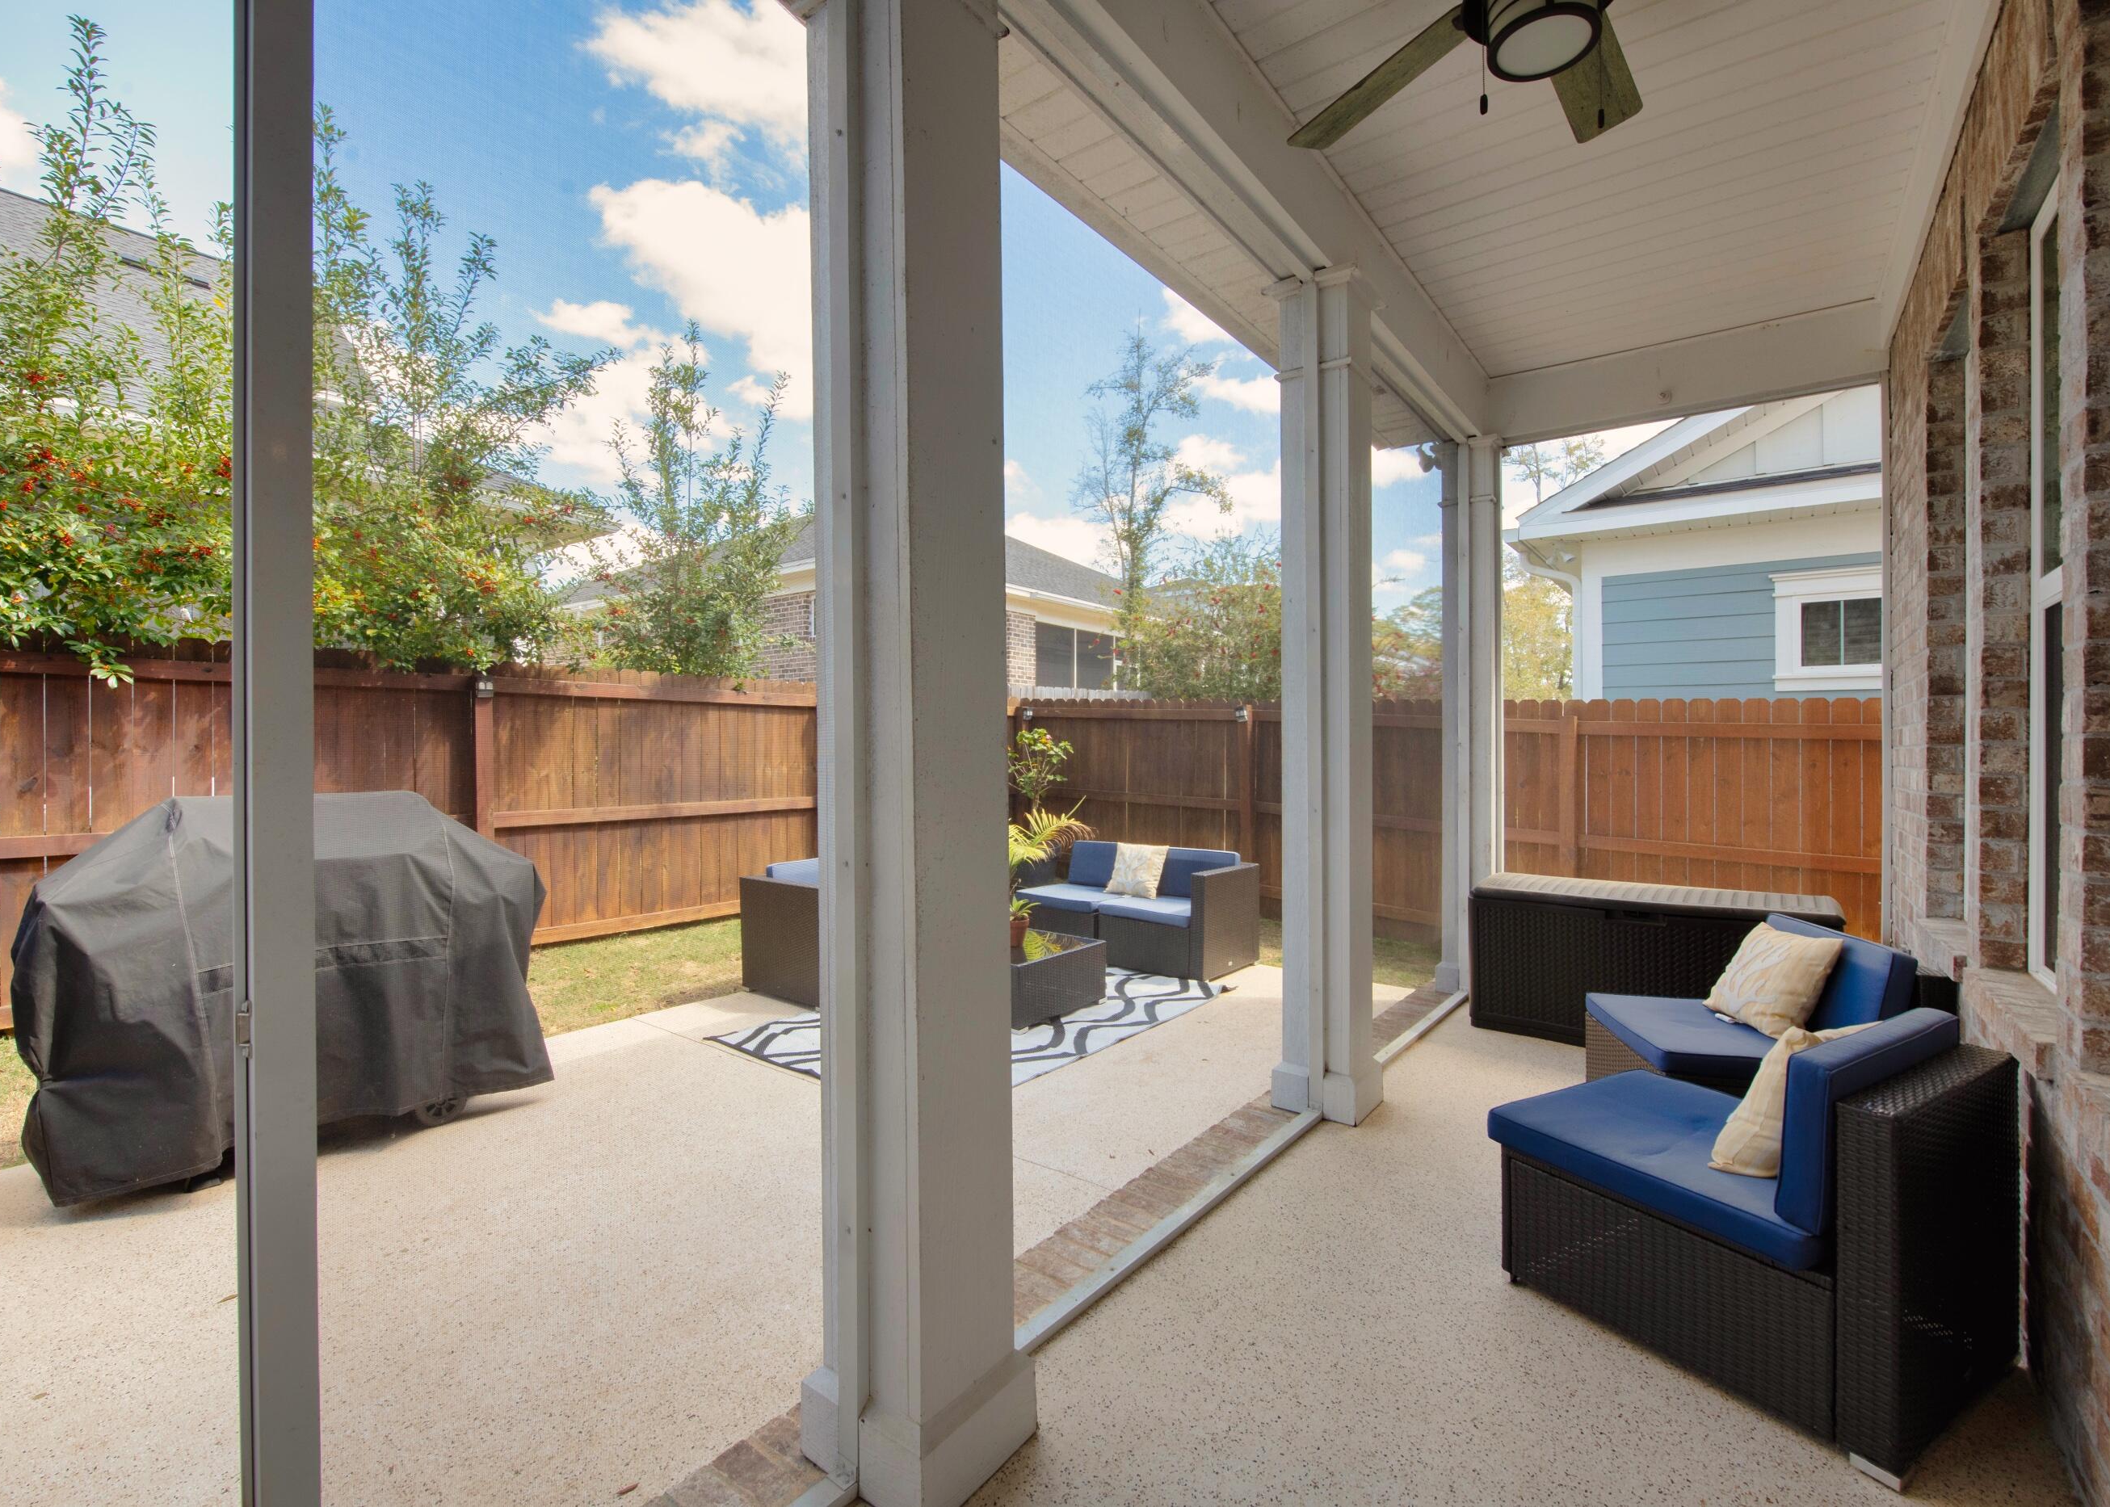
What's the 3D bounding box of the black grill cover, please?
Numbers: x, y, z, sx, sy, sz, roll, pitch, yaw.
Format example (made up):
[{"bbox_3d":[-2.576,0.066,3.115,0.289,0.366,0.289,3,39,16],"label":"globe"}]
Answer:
[{"bbox_3d":[-2.723,0.745,3.235,0.720,1.170,1.370,0,0,40],"label":"black grill cover"}]

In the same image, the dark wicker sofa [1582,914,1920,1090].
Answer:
[{"bbox_3d":[2.169,0.908,2.750,0.713,0.684,0.625,0,0,12],"label":"dark wicker sofa"}]

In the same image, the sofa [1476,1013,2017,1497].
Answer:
[{"bbox_3d":[1.511,0.908,1.951,0.620,0.684,0.713,0,0,-31],"label":"sofa"}]

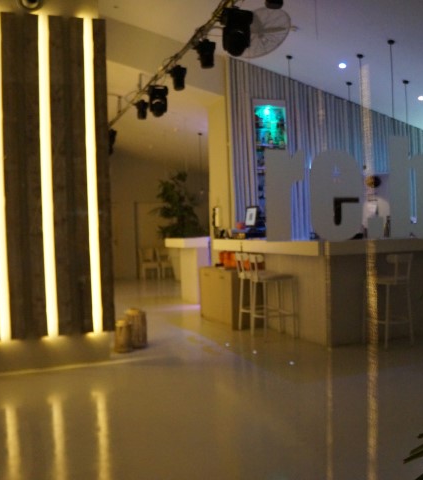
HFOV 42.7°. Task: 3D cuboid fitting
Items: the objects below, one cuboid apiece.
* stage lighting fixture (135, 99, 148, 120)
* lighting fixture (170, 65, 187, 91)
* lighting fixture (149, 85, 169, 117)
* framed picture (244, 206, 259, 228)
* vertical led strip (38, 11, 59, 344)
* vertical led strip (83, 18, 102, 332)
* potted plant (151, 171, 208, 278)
[{"bbox_3d":[-1.057,-1.974,8.195,0.180,0.310,0.210,-1,1,0],"label":"stage lighting fixture"},{"bbox_3d":[-0.396,-1.961,6.531,0.210,0.310,0.230,-1,1,0],"label":"lighting fixture"},{"bbox_3d":[-0.725,-1.911,7.422,0.290,0.430,0.280,-1,1,0],"label":"lighting fixture"},{"bbox_3d":[0.599,-0.337,8.100,0.210,0.300,0.040,-1,-14,25],"label":"framed picture"},{"bbox_3d":[-1.505,-0.584,5.022,0.105,3.000,0.060,-2,1,-18],"label":"vertical led strip"},{"bbox_3d":[-1.173,-0.632,5.365,0.105,3.112,0.080,-2,1,-17],"label":"vertical led strip"},{"bbox_3d":[-0.728,-0.330,12.300,1.250,2.450,1.250,-1,1,0],"label":"potted plant"}]

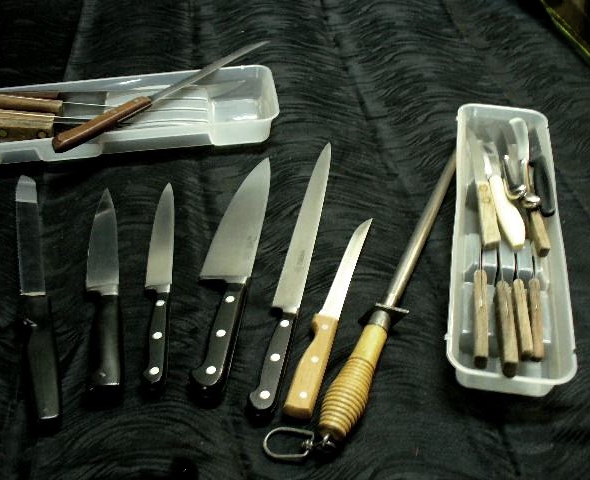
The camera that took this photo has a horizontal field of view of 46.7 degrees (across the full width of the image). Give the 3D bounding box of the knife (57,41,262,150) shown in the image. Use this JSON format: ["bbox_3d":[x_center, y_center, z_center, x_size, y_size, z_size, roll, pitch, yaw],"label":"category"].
[{"bbox_3d":[-0.139,-0.172,0.778,0.298,0.015,0.022,-35,57,-30],"label":"knife"}]

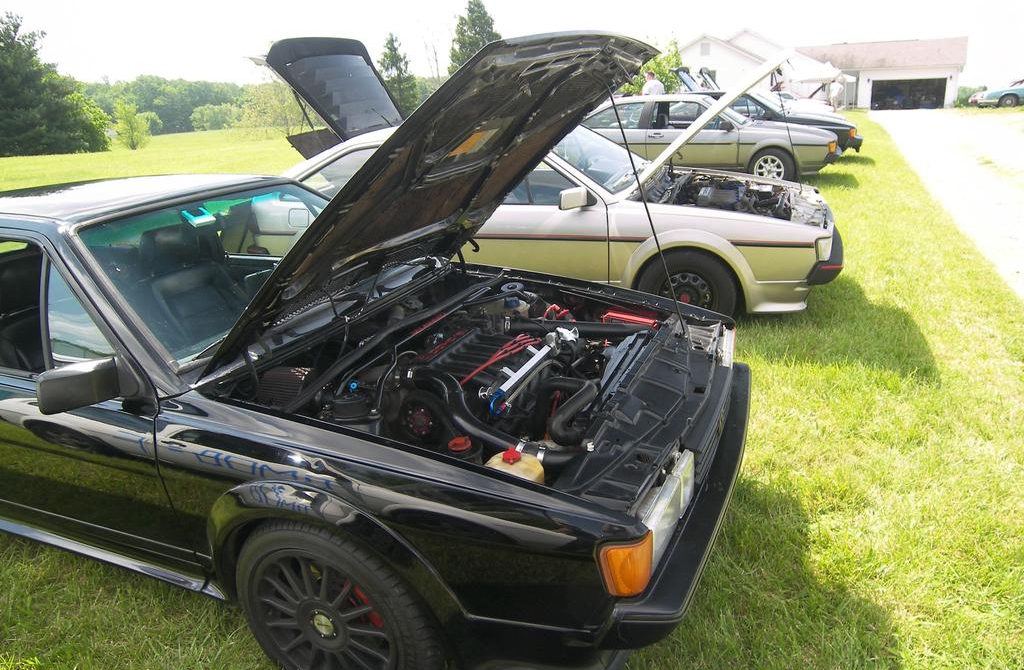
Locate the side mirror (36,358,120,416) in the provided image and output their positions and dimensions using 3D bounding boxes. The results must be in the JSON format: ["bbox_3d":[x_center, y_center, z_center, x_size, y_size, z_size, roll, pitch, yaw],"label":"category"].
[{"bbox_3d":[-1.052,0.114,1.717,0.105,0.100,0.175,6,19,23],"label":"side mirror"}]

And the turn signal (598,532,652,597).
[{"bbox_3d":[0.228,0.449,1.426,0.112,0.148,0.067,6,19,23],"label":"turn signal"}]

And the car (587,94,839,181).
[{"bbox_3d":[2.734,-2.930,10.583,4.120,1.280,1.630,7,21,24],"label":"car"}]

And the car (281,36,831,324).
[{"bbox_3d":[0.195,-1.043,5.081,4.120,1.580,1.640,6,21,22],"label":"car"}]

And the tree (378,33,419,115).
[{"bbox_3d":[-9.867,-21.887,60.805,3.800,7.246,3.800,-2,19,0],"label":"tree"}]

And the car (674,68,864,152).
[{"bbox_3d":[3.947,-3.655,12.602,4.120,1.280,1.630,5,21,21],"label":"car"}]

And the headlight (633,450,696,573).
[{"bbox_3d":[0.342,0.385,1.587,0.087,0.112,0.350,6,19,23],"label":"headlight"}]

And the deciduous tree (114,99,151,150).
[{"bbox_3d":[-22.440,-12.290,41.539,2.100,2.793,2.100,-2,19,0],"label":"deciduous tree"}]

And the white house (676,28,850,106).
[{"bbox_3d":[19.915,-20.854,55.945,13.000,5.517,9.000,7,21,23],"label":"white house"}]

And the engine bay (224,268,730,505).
[{"bbox_3d":[0.007,0.232,2.283,1.140,0.560,1.360,6,19,23],"label":"engine bay"}]

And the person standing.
[{"bbox_3d":[3.297,-5.298,16.789,0.320,1.750,0.500,13,24,37],"label":"person standing"}]

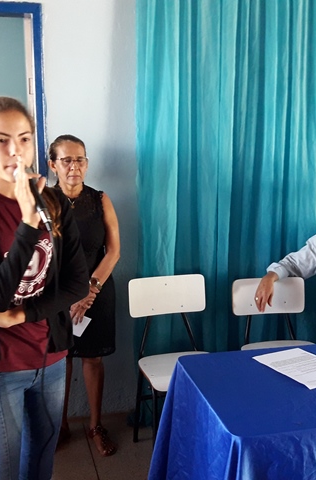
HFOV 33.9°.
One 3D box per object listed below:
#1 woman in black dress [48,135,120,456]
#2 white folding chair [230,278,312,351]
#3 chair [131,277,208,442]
[{"bbox_3d":[-0.378,0.293,2.458,0.440,1.550,0.340,-2,13,-14],"label":"woman in black dress"},{"bbox_3d":[0.614,0.654,2.583,0.420,0.830,0.510,-1,13,-9],"label":"white folding chair"},{"bbox_3d":[0.104,0.644,2.557,0.420,0.840,0.510,-2,13,-14],"label":"chair"}]

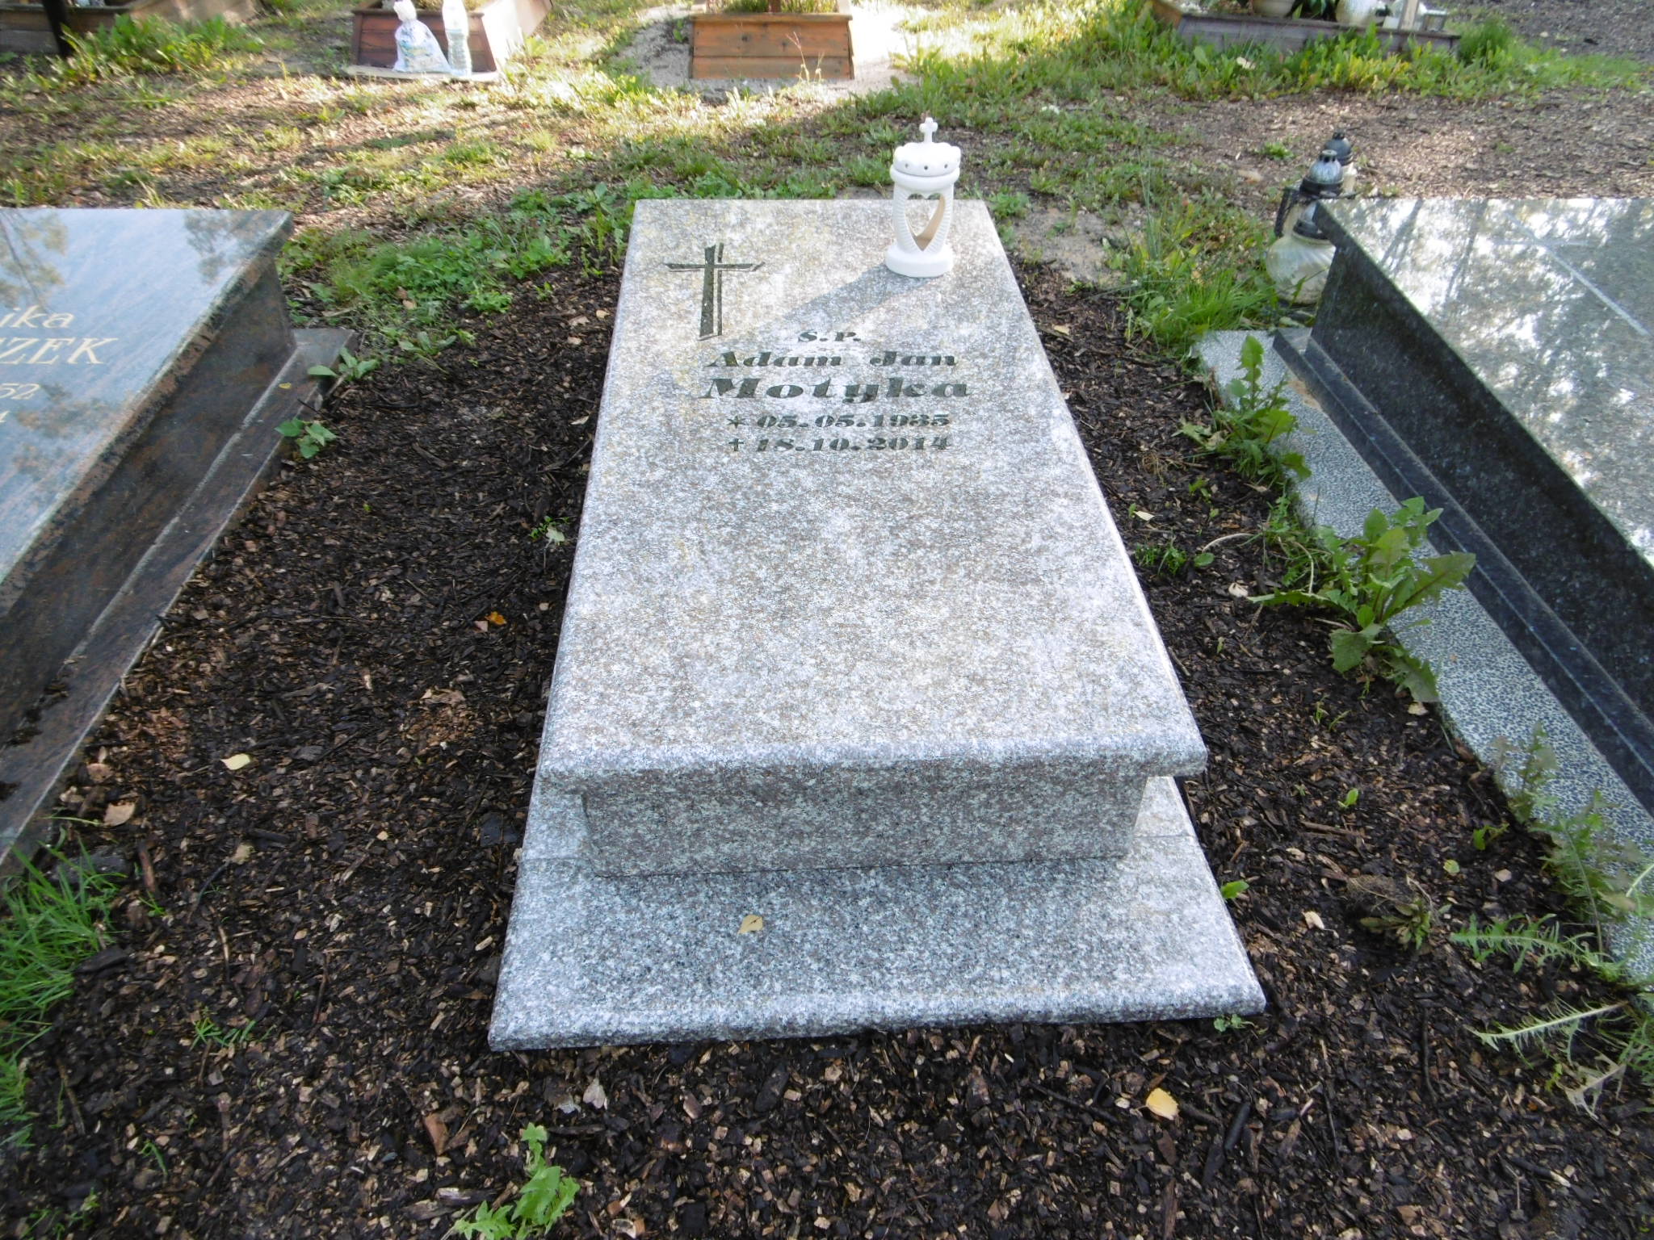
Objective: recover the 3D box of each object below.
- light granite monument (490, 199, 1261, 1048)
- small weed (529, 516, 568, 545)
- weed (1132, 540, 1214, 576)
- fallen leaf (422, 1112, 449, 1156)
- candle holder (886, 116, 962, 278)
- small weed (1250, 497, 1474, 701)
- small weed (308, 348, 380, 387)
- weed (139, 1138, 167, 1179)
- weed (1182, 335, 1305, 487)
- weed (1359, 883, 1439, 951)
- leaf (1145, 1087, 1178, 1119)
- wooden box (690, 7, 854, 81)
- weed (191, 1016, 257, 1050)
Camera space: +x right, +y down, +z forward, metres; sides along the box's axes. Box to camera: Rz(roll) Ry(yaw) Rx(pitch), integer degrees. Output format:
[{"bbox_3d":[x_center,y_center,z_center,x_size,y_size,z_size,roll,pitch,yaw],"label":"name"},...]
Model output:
[{"bbox_3d":[0.013,-0.249,2.038,0.940,0.378,1.946,-1,39,-3],"label":"light granite monument"},{"bbox_3d":[-0.537,-0.177,2.200,0.075,0.026,0.065,-1,39,-3],"label":"small weed"},{"bbox_3d":[0.718,-0.129,2.392,0.155,0.040,0.085,-1,39,-4],"label":"weed"},{"bbox_3d":[-0.476,0.624,1.394,0.027,0.017,0.052,-20,44,-26],"label":"fallen leaf"},{"bbox_3d":[0.198,-0.852,2.296,0.145,0.287,0.145,-1,39,-3],"label":"candle holder"},{"bbox_3d":[0.991,-0.049,2.179,0.360,0.200,0.370,-1,39,-4],"label":"small weed"},{"bbox_3d":[-1.139,-0.600,2.695,0.152,0.050,0.110,-1,39,-3],"label":"small weed"},{"bbox_3d":[-0.793,0.635,1.351,0.028,0.030,0.036,-1,39,-4],"label":"weed"},{"bbox_3d":[0.889,-0.457,2.445,0.250,0.215,0.240,-1,39,-3],"label":"weed"},{"bbox_3d":[0.836,0.435,1.681,0.105,0.050,0.095,-1,39,-4],"label":"weed"},{"bbox_3d":[0.388,0.557,1.326,0.038,0.008,0.028,28,46,29],"label":"leaf"},{"bbox_3d":[-0.269,-2.770,5.261,0.697,0.250,1.200,-1,39,-3],"label":"wooden box"},{"bbox_3d":[-0.778,0.533,1.480,0.076,0.030,0.045,-1,39,-4],"label":"weed"}]

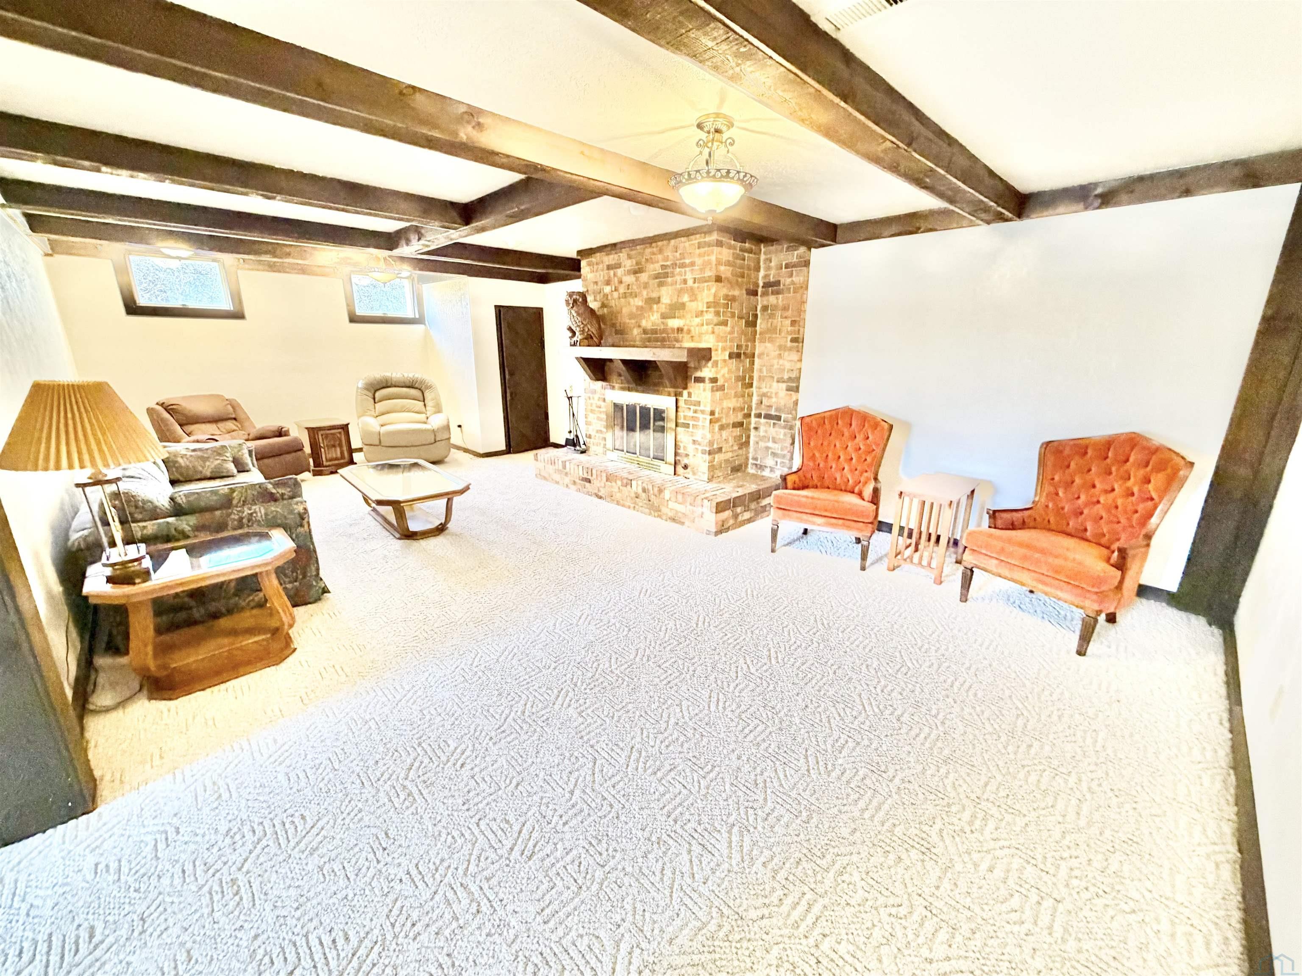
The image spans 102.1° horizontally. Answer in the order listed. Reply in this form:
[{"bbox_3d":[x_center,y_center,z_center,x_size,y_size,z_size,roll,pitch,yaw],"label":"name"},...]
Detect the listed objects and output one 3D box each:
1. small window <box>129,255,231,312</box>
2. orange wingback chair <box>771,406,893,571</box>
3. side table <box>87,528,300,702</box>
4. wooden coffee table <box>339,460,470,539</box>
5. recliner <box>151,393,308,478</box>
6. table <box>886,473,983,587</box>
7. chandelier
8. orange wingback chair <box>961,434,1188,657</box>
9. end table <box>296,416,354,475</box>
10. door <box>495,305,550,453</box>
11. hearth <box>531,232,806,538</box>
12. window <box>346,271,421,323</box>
[{"bbox_3d":[-5.293,-2.306,5.953,0.820,0.530,0.090,-14,21,-42],"label":"small window"},{"bbox_3d":[1.331,-0.048,3.863,0.710,1.025,0.720,9,17,28],"label":"orange wingback chair"},{"bbox_3d":[-2.037,0.574,2.437,0.705,0.535,0.550,-14,21,-42],"label":"side table"},{"bbox_3d":[-2.103,0.094,4.498,0.710,0.385,1.460,-13,20,-39],"label":"wooden coffee table"},{"bbox_3d":[-4.538,-0.547,5.730,0.950,0.920,0.900,4,16,13],"label":"recliner"},{"bbox_3d":[1.910,0.271,3.573,0.600,0.575,0.350,-14,21,-42],"label":"table"},{"bbox_3d":[0.279,-1.428,2.377,0.405,0.390,0.405,0,15,0],"label":"chandelier"},{"bbox_3d":[2.350,0.227,2.921,0.820,1.020,0.710,-7,17,-24],"label":"orange wingback chair"},{"bbox_3d":[-3.866,-0.496,6.275,0.470,0.560,0.570,-14,21,-42],"label":"end table"},{"bbox_3d":[-1.759,-1.481,7.292,0.718,1.943,0.070,-14,21,-42],"label":"door"},{"bbox_3d":[0.060,-1.151,5.234,1.169,2.420,2.708,-14,21,-42],"label":"hearth"},{"bbox_3d":[-3.620,-2.589,7.199,0.962,0.659,0.090,-14,21,-42],"label":"window"}]

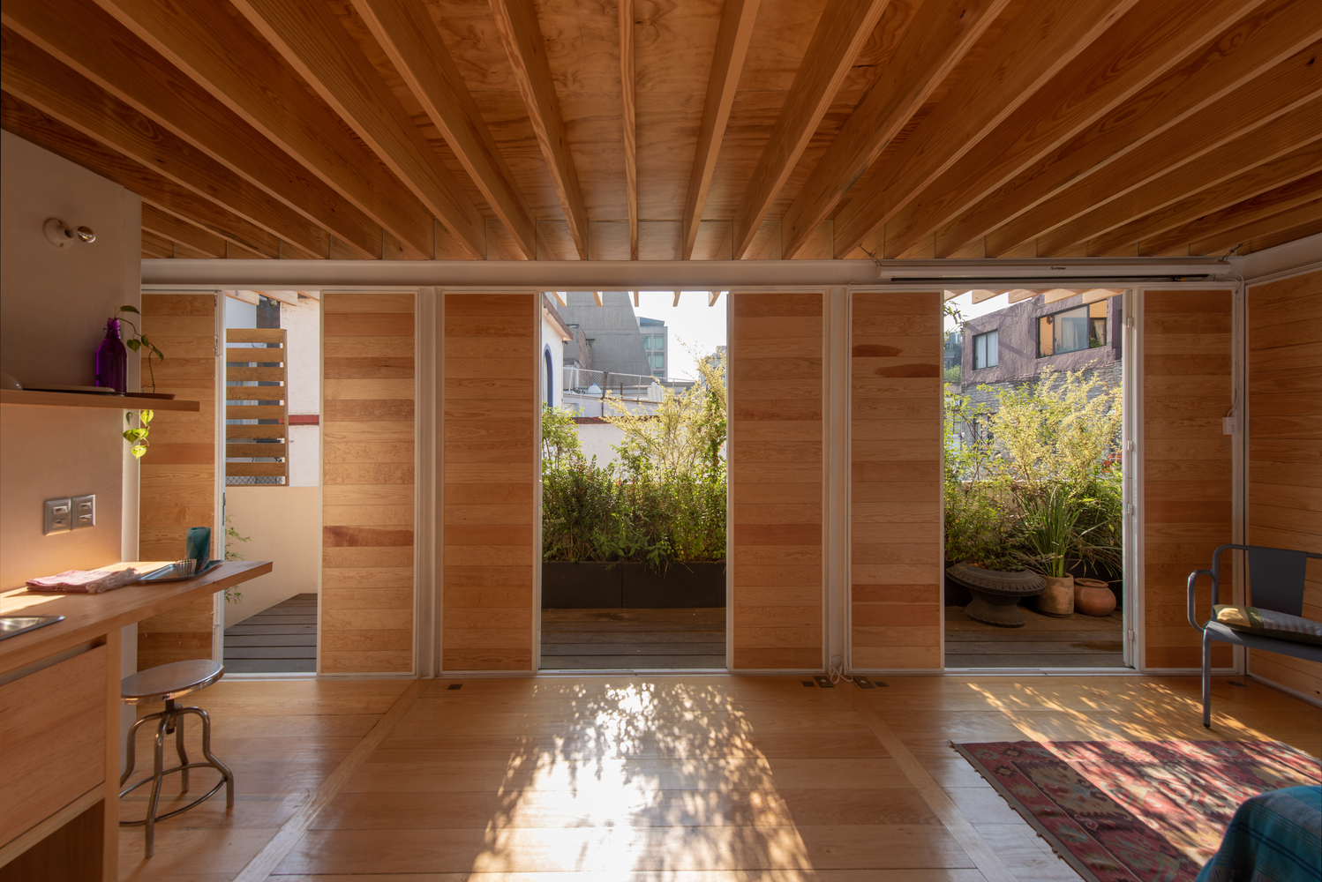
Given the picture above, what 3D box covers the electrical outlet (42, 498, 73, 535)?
[{"bbox_3d":[-2.153,0.273,1.838,0.013,0.120,0.083,0,0,-1],"label":"electrical outlet"}]

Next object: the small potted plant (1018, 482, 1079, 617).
[{"bbox_3d":[2.994,0.822,3.970,0.410,1.000,0.400,0,0,-1],"label":"small potted plant"}]

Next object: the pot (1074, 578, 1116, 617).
[{"bbox_3d":[3.337,1.208,3.960,0.265,0.225,0.265,0,0,0],"label":"pot"}]

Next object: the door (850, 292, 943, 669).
[{"bbox_3d":[1.376,0.233,3.005,0.545,2.185,0.055,0,0,-1],"label":"door"}]

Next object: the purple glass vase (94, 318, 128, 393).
[{"bbox_3d":[-2.029,-0.313,1.900,0.078,0.280,0.078,0,0,-1],"label":"purple glass vase"}]

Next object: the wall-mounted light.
[{"bbox_3d":[-2.093,-0.742,1.844,0.134,0.102,0.102,0,0,-1],"label":"wall-mounted light"}]

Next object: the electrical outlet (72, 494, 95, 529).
[{"bbox_3d":[-2.155,0.265,1.924,0.013,0.120,0.081,0,0,-1],"label":"electrical outlet"}]

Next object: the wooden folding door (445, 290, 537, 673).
[{"bbox_3d":[-0.995,0.237,2.985,0.545,2.185,0.055,0,0,-1],"label":"wooden folding door"}]

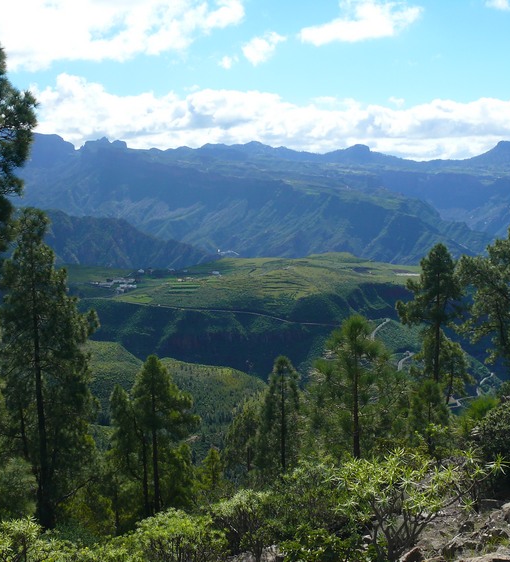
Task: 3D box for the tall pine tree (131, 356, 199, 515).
[{"bbox_3d":[-5.460,9.410,45.390,4.010,10.090,4.010,0,7,0],"label":"tall pine tree"}]

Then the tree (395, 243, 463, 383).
[{"bbox_3d":[10.100,2.030,43.480,3.620,8.480,3.620,0,7,0],"label":"tree"}]

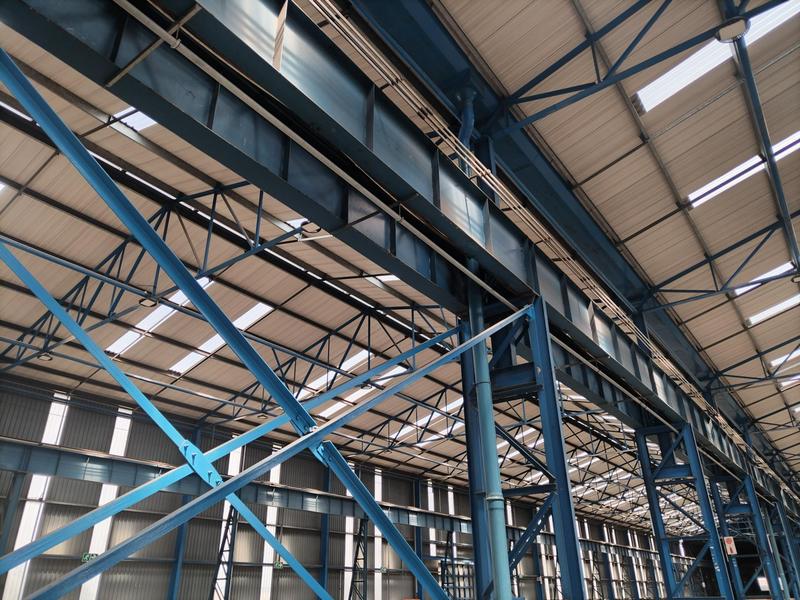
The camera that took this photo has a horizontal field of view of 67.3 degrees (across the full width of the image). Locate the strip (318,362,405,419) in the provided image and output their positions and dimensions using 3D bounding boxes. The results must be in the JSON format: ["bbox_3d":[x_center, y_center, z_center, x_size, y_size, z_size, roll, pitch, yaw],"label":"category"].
[{"bbox_3d":[-1.964,4.771,30.500,5.550,0.050,0.660,-33,-38,22],"label":"strip"}]

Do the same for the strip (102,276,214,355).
[{"bbox_3d":[-8.816,0.614,21.933,5.550,0.050,0.660,-33,-38,22],"label":"strip"}]

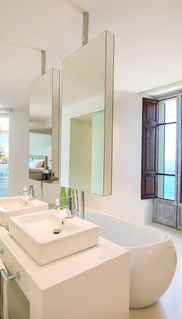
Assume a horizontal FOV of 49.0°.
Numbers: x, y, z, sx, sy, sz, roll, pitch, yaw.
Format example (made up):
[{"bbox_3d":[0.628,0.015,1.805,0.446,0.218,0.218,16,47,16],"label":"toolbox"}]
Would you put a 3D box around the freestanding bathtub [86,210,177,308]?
[{"bbox_3d":[0.155,1.030,2.275,0.790,0.600,1.640,0,0,-39],"label":"freestanding bathtub"}]

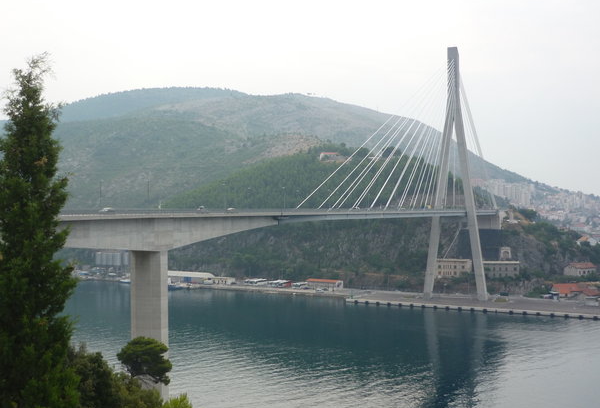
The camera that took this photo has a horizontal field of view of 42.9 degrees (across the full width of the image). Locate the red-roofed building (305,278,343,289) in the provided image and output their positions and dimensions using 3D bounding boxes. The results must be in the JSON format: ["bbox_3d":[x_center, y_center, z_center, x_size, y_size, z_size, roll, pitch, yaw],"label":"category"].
[{"bbox_3d":[16.100,52.300,498.000,23.000,6.000,8.500,-1,0,34],"label":"red-roofed building"}]

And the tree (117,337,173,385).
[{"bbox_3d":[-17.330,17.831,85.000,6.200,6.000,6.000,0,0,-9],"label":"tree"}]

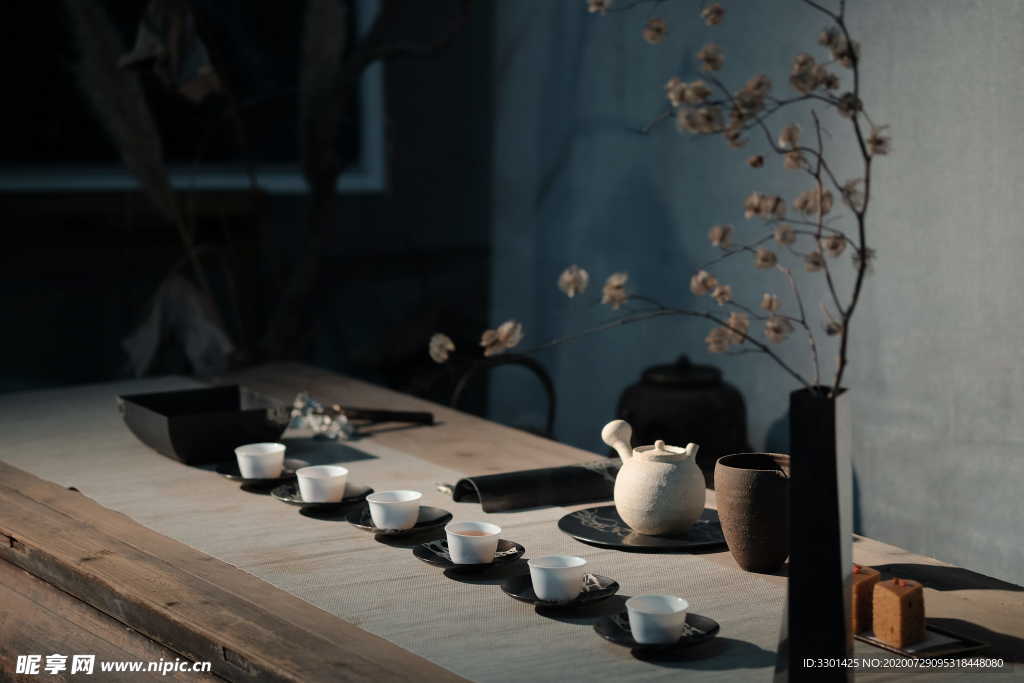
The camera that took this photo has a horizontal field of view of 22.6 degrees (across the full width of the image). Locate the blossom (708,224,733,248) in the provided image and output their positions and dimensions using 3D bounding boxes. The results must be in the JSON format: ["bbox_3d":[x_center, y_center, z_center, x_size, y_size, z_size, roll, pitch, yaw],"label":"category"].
[{"bbox_3d":[0.184,-0.093,2.270,0.020,0.020,0.019,1,10,5],"label":"blossom"}]

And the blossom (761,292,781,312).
[{"bbox_3d":[0.229,-0.035,2.270,0.017,0.017,0.016,1,10,6],"label":"blossom"}]

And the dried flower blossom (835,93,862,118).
[{"bbox_3d":[0.304,-0.213,2.310,0.024,0.024,0.022,1,10,7],"label":"dried flower blossom"}]

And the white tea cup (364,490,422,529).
[{"bbox_3d":[-0.131,0.190,2.863,0.062,0.033,0.062,0,10,0],"label":"white tea cup"}]

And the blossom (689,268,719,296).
[{"bbox_3d":[0.175,-0.054,2.340,0.027,0.026,0.025,1,10,4],"label":"blossom"}]

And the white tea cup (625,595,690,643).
[{"bbox_3d":[0.138,0.265,2.431,0.059,0.035,0.059,0,10,0],"label":"white tea cup"}]

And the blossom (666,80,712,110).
[{"bbox_3d":[0.157,-0.220,2.270,0.043,0.027,0.031,1,10,4],"label":"blossom"}]

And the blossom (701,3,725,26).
[{"bbox_3d":[0.179,-0.291,2.280,0.021,0.021,0.020,1,10,4],"label":"blossom"}]

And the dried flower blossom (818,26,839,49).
[{"bbox_3d":[0.285,-0.273,2.300,0.020,0.020,0.019,1,10,7],"label":"dried flower blossom"}]

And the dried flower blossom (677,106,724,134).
[{"bbox_3d":[0.167,-0.196,2.270,0.043,0.025,0.031,1,10,4],"label":"dried flower blossom"}]

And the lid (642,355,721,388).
[{"bbox_3d":[0.242,0.037,3.647,0.111,0.040,0.111,0,10,0],"label":"lid"}]

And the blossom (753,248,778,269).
[{"bbox_3d":[0.232,-0.076,2.340,0.024,0.018,0.020,1,10,6],"label":"blossom"}]

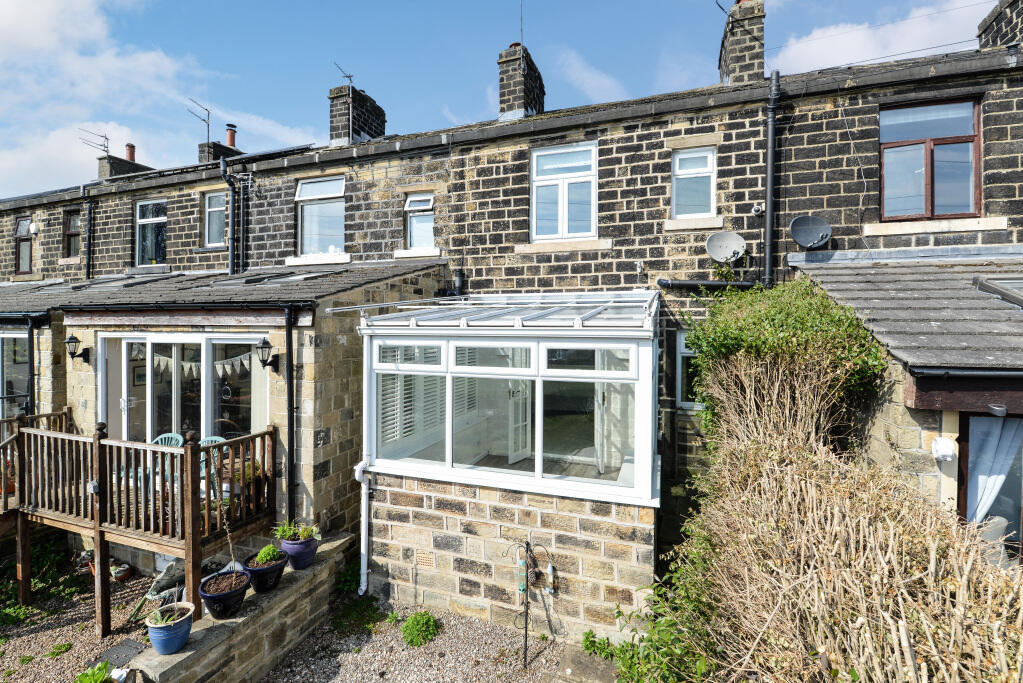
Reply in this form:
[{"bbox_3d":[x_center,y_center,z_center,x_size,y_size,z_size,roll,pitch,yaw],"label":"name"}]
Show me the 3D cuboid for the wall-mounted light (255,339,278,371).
[{"bbox_3d":[-2.725,0.155,4.766,0.178,0.404,0.256,1,2,17],"label":"wall-mounted light"}]

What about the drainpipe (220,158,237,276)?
[{"bbox_3d":[-5.792,-2.491,8.730,0.120,2.300,0.330,1,1,17],"label":"drainpipe"}]

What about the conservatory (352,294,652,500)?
[{"bbox_3d":[0.273,0.290,5.402,2.960,2.090,3.140,1,1,17],"label":"conservatory"}]

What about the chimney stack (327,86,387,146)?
[{"bbox_3d":[-4.434,-6.134,12.383,0.715,1.646,1.568,1,1,17],"label":"chimney stack"}]

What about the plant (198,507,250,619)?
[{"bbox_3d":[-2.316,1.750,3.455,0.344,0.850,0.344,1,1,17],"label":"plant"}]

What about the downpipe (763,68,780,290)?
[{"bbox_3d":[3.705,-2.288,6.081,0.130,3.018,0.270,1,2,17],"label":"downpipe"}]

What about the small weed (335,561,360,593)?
[{"bbox_3d":[-1.972,2.832,5.144,0.316,0.276,0.316,1,2,17],"label":"small weed"}]

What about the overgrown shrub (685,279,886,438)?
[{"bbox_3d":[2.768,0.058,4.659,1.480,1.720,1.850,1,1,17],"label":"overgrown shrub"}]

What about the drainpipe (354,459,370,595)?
[{"bbox_3d":[-1.815,2.258,5.186,0.157,1.637,0.137,1,1,17],"label":"drainpipe"}]

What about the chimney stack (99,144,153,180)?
[{"bbox_3d":[-13.235,-6.143,14.842,0.562,1.400,1.529,1,2,17],"label":"chimney stack"}]

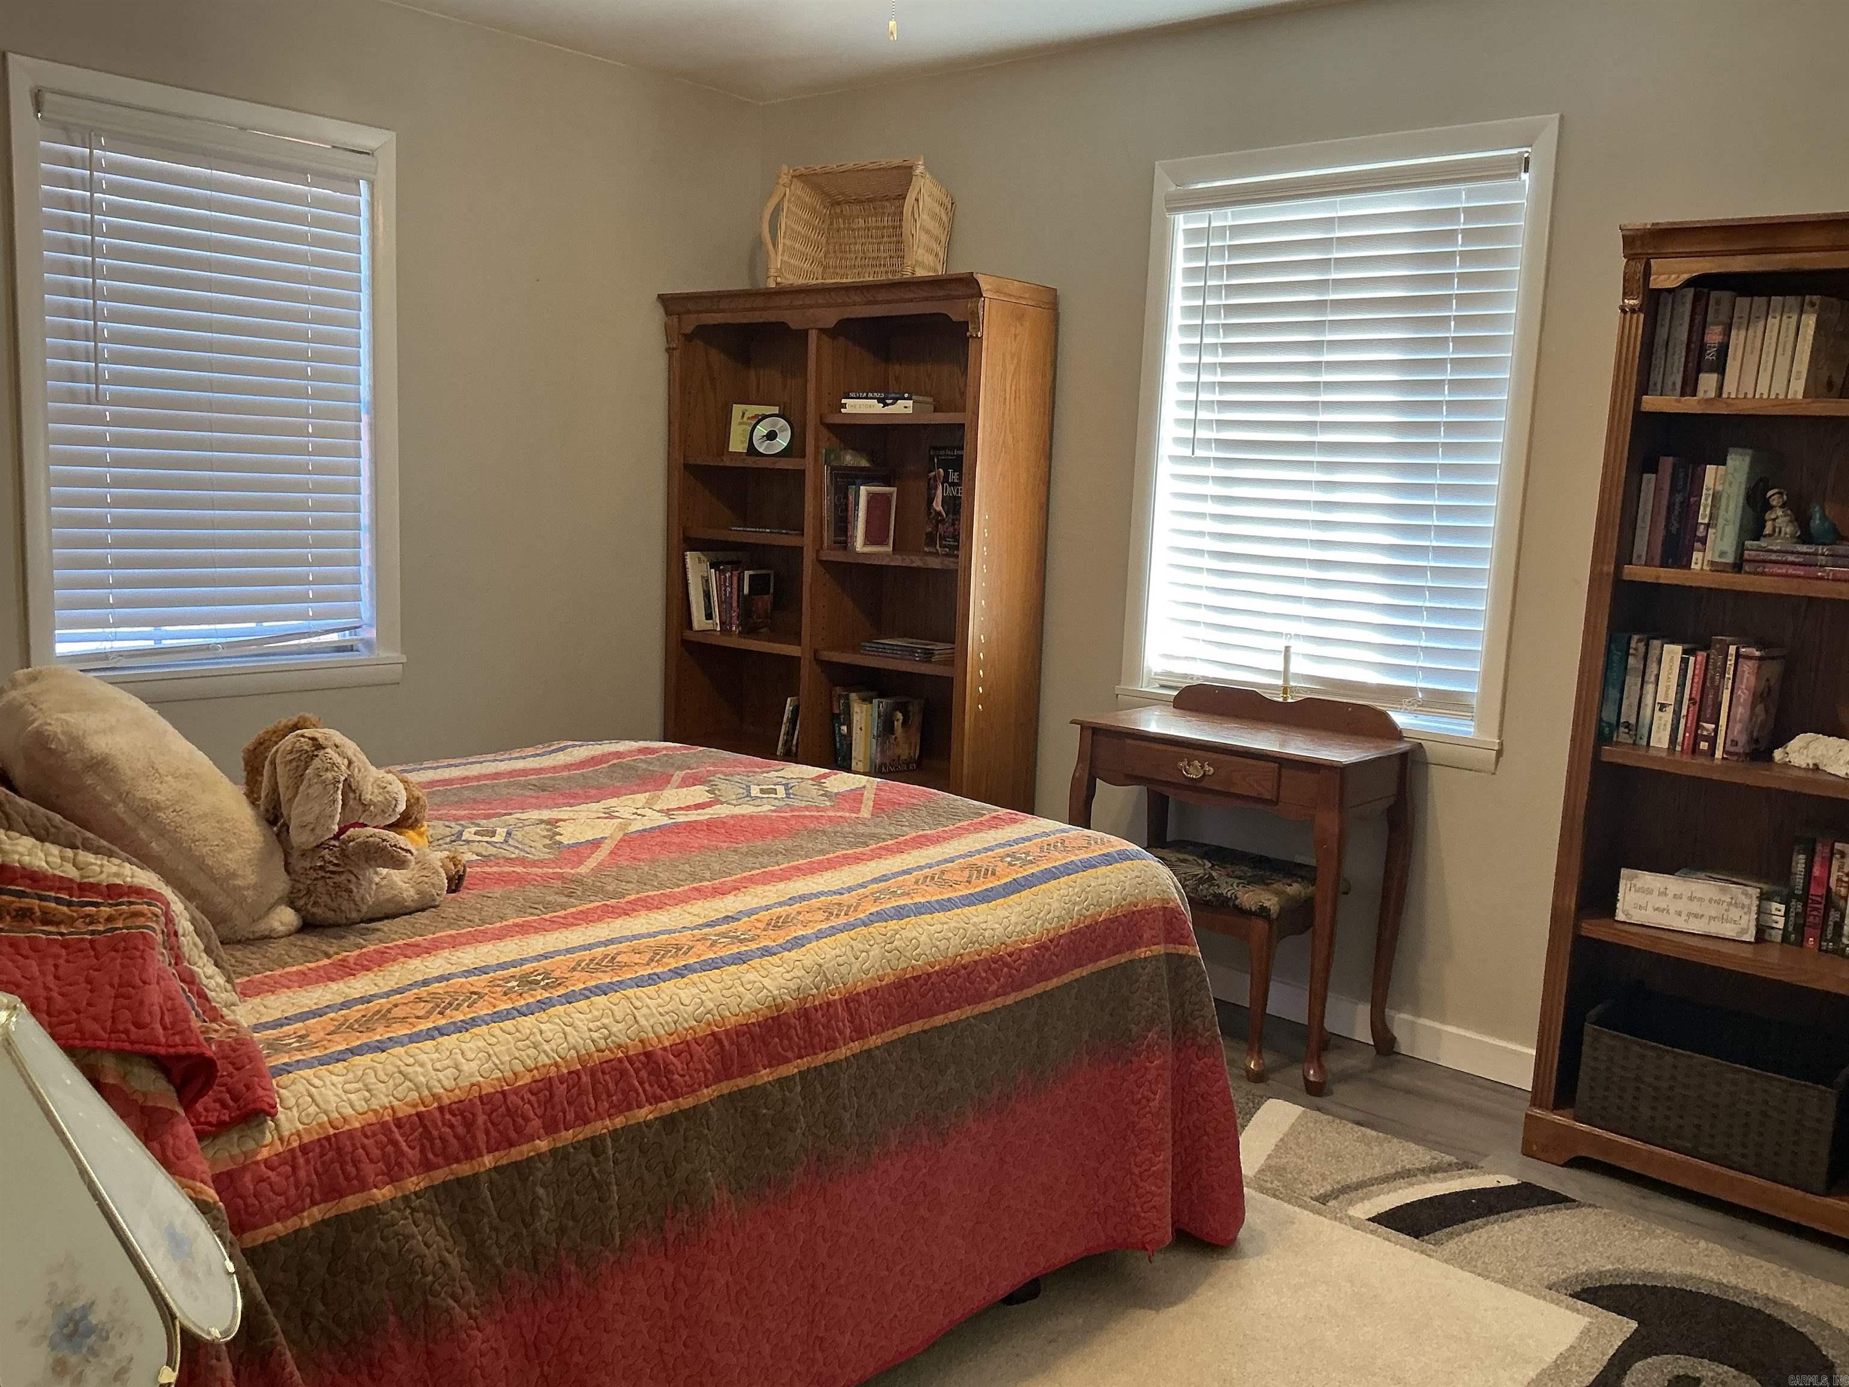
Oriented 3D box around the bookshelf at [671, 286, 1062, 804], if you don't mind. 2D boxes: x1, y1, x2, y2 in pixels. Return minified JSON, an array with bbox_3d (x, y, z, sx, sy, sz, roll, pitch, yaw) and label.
[{"bbox_3d":[-0.255,-0.242,4.410,1.220,1.828,0.352,9,11,40],"label":"bookshelf"}]

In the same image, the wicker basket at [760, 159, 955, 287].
[{"bbox_3d":[-0.171,-1.285,4.201,0.440,0.335,0.280,6,1,26],"label":"wicker basket"}]

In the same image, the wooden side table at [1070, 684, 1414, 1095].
[{"bbox_3d":[0.734,0.425,3.605,0.710,0.820,0.385,9,11,40],"label":"wooden side table"}]

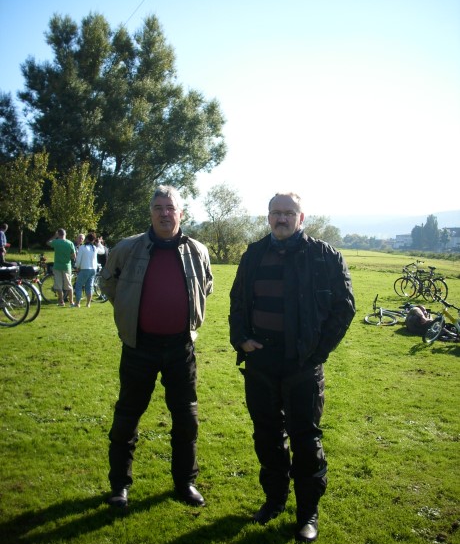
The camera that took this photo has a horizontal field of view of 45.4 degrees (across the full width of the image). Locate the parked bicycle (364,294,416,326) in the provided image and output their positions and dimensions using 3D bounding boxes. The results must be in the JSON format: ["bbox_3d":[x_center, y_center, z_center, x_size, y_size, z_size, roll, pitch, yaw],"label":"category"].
[{"bbox_3d":[3.640,0.900,11.800,1.720,0.550,1.020,-2,15,-18],"label":"parked bicycle"}]

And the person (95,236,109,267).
[{"bbox_3d":[-3.201,-0.088,13.800,0.500,1.620,0.360,2,3,21],"label":"person"}]

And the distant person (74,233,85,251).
[{"bbox_3d":[-3.888,-0.142,14.200,0.500,1.670,0.340,0,3,-18],"label":"distant person"}]

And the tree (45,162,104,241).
[{"bbox_3d":[-10.751,-4.460,38.000,4.000,6.300,3.800,1,3,0],"label":"tree"}]

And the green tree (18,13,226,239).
[{"bbox_3d":[-9.780,-12.418,50.000,17.500,20.500,15.500,1,3,0],"label":"green tree"}]

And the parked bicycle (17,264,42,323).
[{"bbox_3d":[-4.000,0.330,9.360,1.750,1.060,0.580,1,3,14],"label":"parked bicycle"}]

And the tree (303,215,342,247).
[{"bbox_3d":[14.820,-6.386,90.000,6.500,6.200,6.000,1,3,0],"label":"tree"}]

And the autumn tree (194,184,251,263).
[{"bbox_3d":[-0.682,-4.367,50.000,5.100,7.300,4.800,1,3,0],"label":"autumn tree"}]

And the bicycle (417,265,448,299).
[{"bbox_3d":[6.253,0.317,17.400,0.600,1.080,1.750,0,3,-30],"label":"bicycle"}]

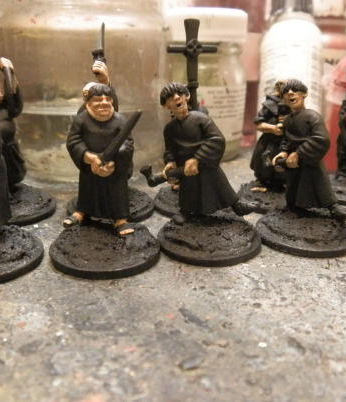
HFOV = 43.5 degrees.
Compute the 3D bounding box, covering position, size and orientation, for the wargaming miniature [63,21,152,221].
[{"bbox_3d":[-0.018,-0.022,0.120,0.026,0.051,0.026,-3,21,-7],"label":"wargaming miniature"}]

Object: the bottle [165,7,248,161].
[{"bbox_3d":[0.013,-0.048,0.180,0.034,0.057,0.034,0,21,0],"label":"bottle"}]

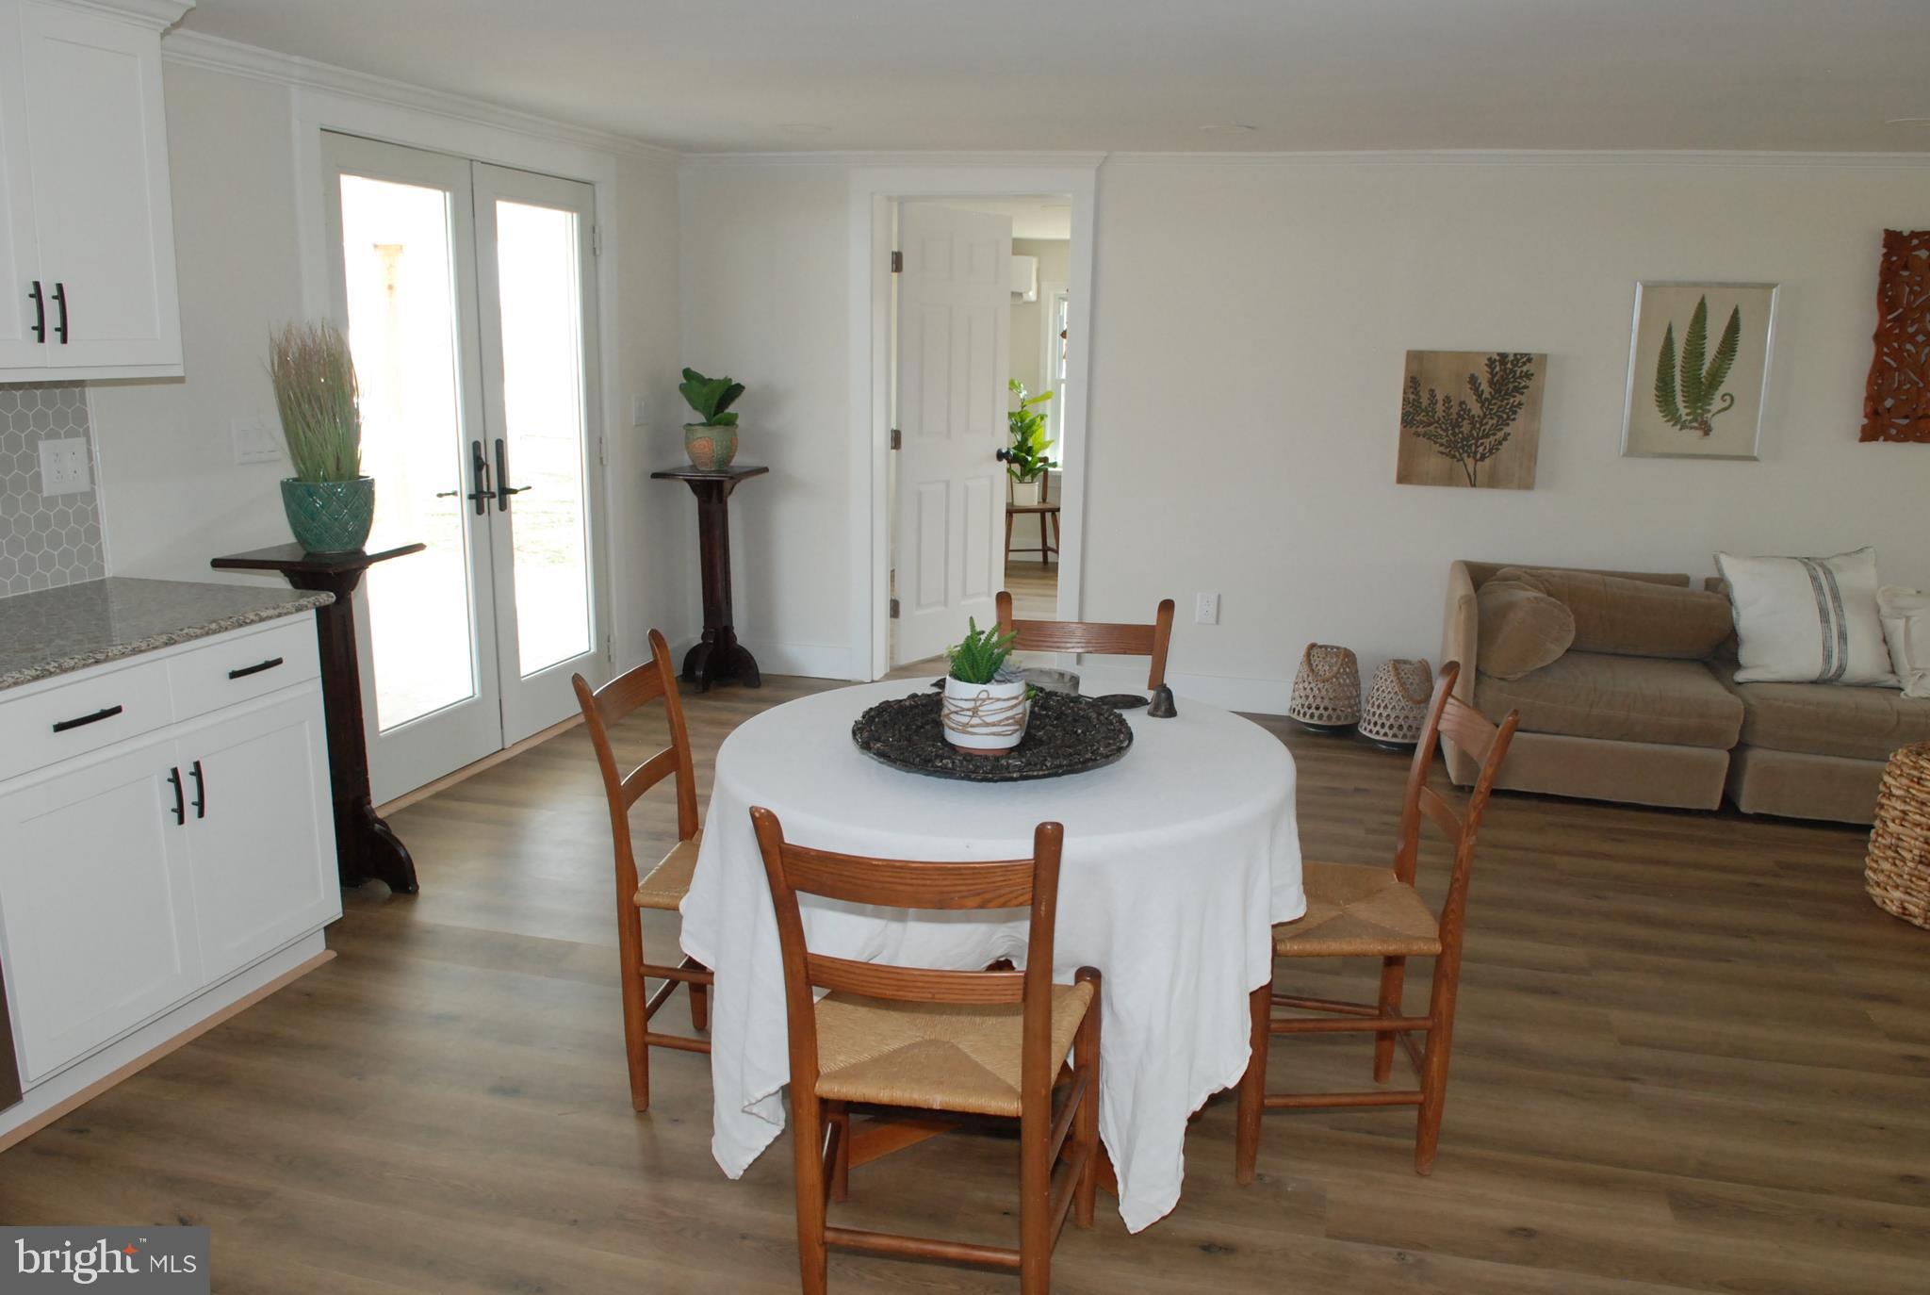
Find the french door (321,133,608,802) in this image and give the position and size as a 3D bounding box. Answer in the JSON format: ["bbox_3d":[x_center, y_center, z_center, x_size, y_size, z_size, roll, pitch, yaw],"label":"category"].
[{"bbox_3d":[-1.694,-0.640,4.756,0.060,2.050,1.440,5,13,15],"label":"french door"}]

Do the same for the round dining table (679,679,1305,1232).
[{"bbox_3d":[0.090,0.510,2.671,1.130,0.710,1.120,5,14,16],"label":"round dining table"}]

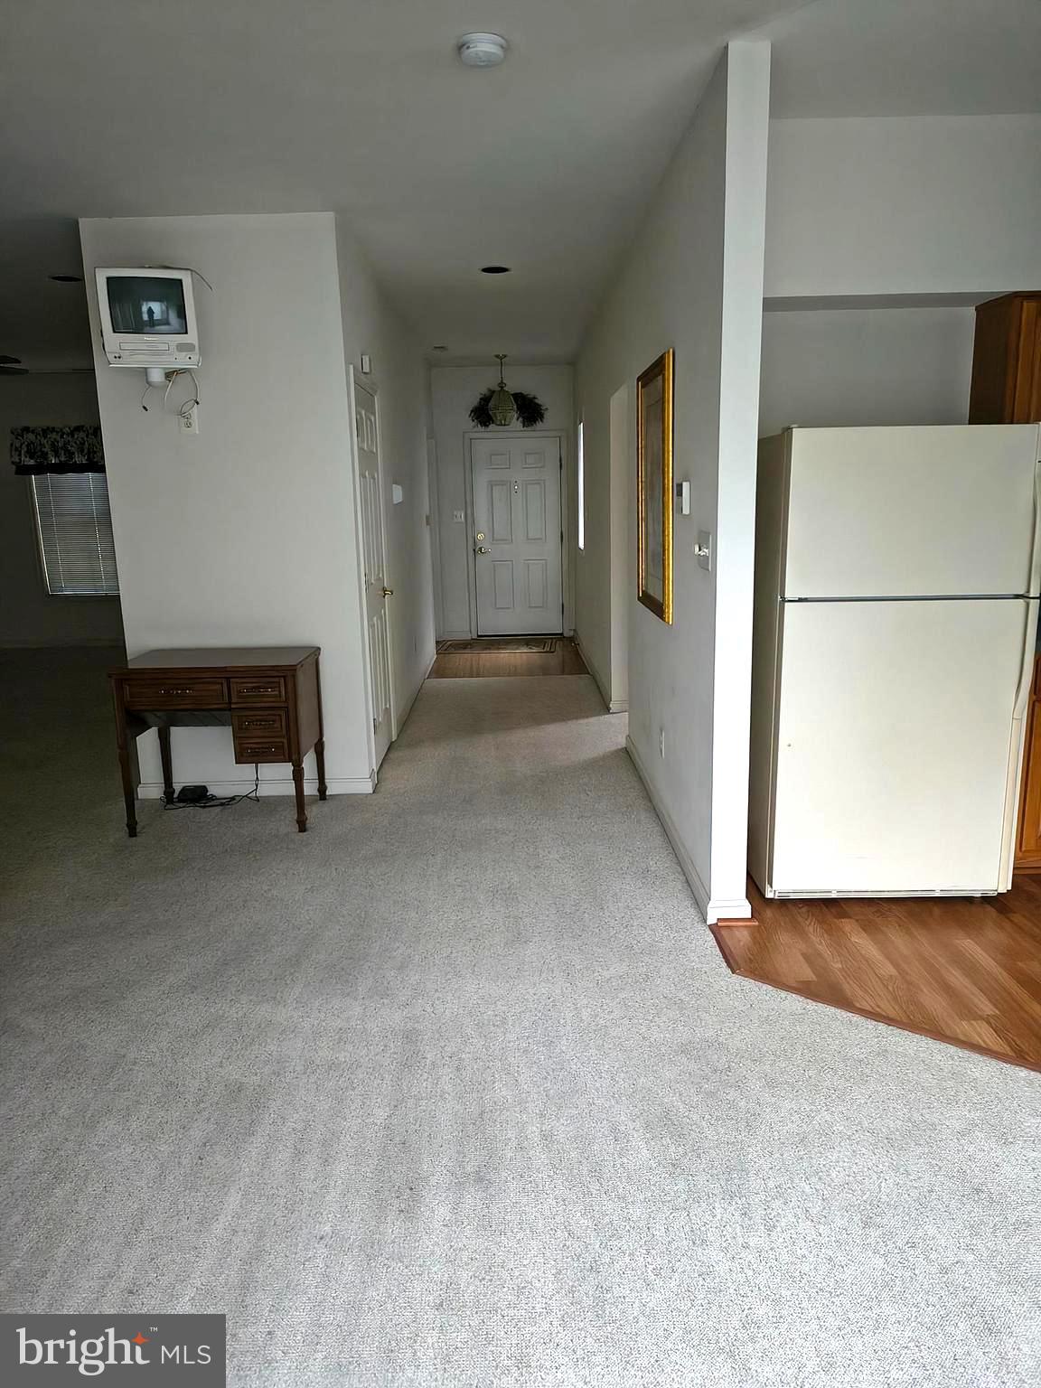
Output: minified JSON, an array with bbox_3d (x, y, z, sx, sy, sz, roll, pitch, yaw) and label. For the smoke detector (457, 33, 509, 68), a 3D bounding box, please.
[{"bbox_3d":[-0.107,-1.851,2.771,0.147,0.042,0.147,-1,12,0],"label":"smoke detector"}]

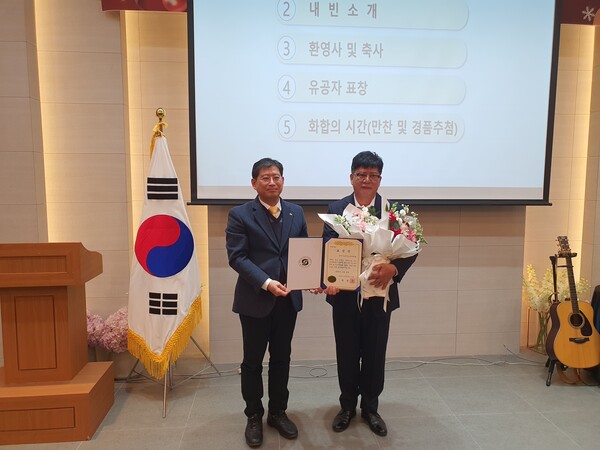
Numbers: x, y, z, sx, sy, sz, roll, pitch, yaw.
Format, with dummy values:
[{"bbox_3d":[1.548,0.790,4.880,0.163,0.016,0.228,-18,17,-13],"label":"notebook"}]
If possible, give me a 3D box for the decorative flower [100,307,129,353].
[{"bbox_3d":[-1.465,0.866,3.700,0.370,0.400,0.370,-1,5,-4],"label":"decorative flower"}]

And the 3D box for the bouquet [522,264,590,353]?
[{"bbox_3d":[2.350,0.770,4.130,0.570,0.780,0.400,-1,5,-4],"label":"bouquet"}]

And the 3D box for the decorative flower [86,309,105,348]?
[{"bbox_3d":[-1.769,0.874,3.770,0.310,0.340,0.310,-1,5,-4],"label":"decorative flower"}]

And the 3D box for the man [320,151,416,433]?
[{"bbox_3d":[0.438,0.425,2.840,0.580,1.750,0.430,0,5,2],"label":"man"}]

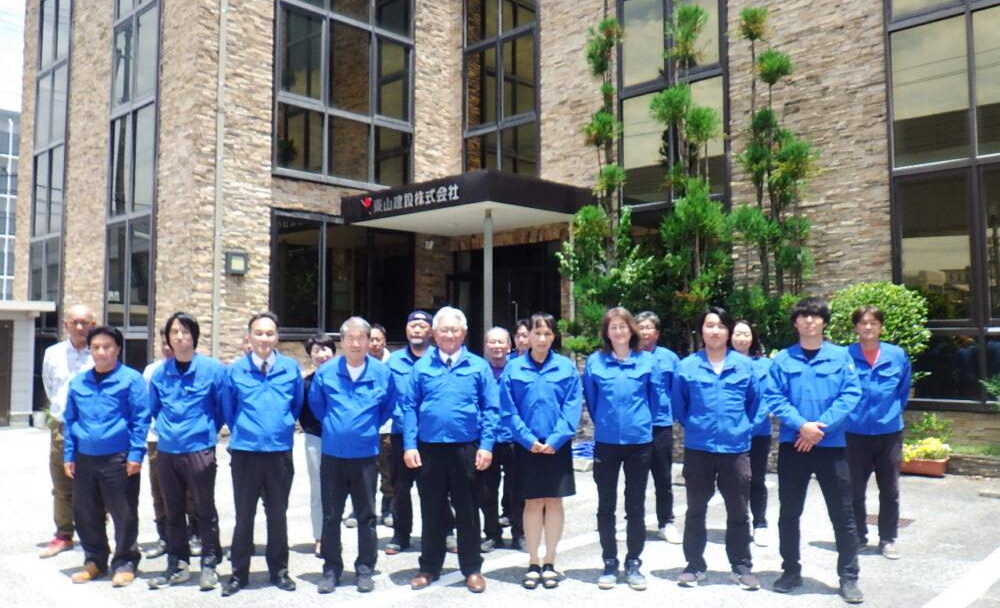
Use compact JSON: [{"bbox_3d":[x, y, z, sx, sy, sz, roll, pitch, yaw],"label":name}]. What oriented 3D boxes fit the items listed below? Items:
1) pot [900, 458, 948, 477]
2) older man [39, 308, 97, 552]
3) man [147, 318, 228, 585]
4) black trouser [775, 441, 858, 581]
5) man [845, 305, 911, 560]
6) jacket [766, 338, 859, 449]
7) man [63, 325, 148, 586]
[{"bbox_3d":[4.905,1.898,9.534,0.650,0.190,0.240,-3,-5,44],"label":"pot"},{"bbox_3d":[-3.016,0.875,5.790,0.530,1.746,0.340,0,-4,-7],"label":"older man"},{"bbox_3d":[-1.941,0.892,5.079,0.450,1.668,0.310,1,-4,-8],"label":"man"},{"bbox_3d":[1.888,1.211,4.839,0.460,0.870,0.350,-1,-4,18],"label":"black trouser"},{"bbox_3d":[2.655,0.882,5.757,0.480,1.739,0.320,-1,-4,15],"label":"man"},{"bbox_3d":[1.874,0.549,4.904,0.570,0.630,0.320,-1,-4,17],"label":"jacket"},{"bbox_3d":[-2.453,0.923,5.081,0.510,1.563,0.320,1,-4,-8],"label":"man"}]

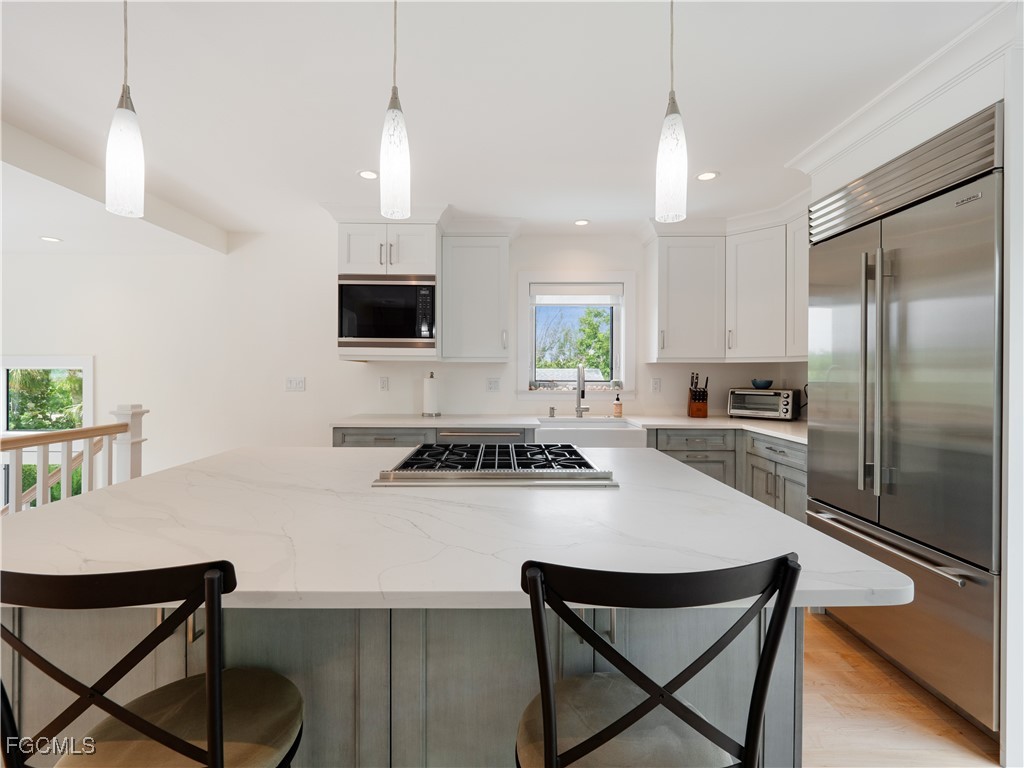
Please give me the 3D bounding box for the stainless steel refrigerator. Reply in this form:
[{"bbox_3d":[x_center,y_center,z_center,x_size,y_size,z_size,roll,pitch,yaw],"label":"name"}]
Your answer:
[{"bbox_3d":[1.880,0.145,1.785,0.650,2.150,0.880,0,1,-1],"label":"stainless steel refrigerator"}]

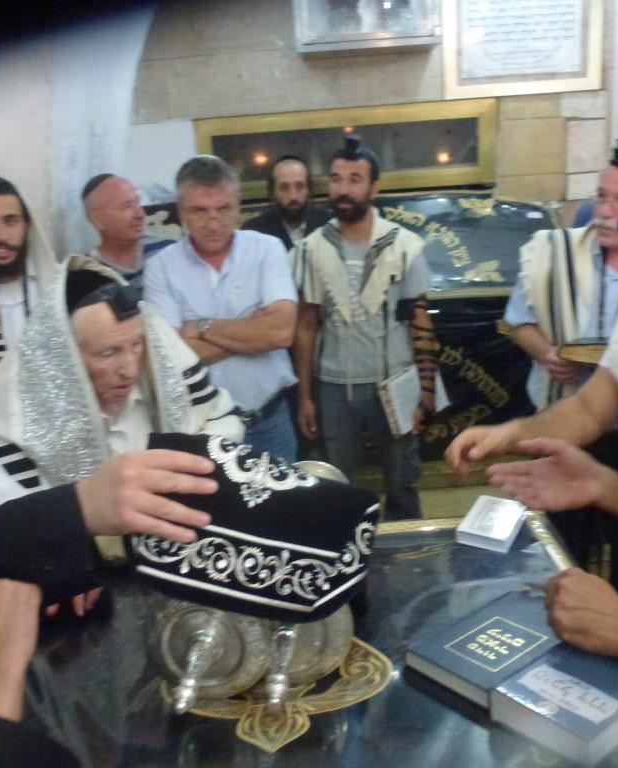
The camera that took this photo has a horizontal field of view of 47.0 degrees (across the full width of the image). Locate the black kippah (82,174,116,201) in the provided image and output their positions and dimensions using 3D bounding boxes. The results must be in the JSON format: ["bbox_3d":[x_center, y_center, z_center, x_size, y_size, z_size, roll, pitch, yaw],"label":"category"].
[{"bbox_3d":[-0.724,-0.683,2.420,0.155,0.045,0.155,-35,13,17],"label":"black kippah"}]

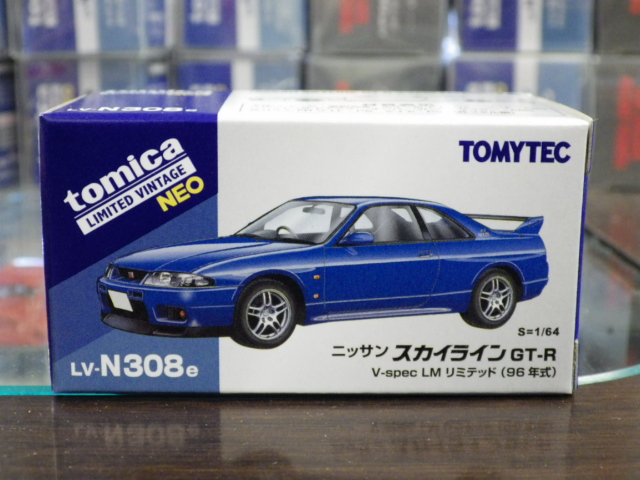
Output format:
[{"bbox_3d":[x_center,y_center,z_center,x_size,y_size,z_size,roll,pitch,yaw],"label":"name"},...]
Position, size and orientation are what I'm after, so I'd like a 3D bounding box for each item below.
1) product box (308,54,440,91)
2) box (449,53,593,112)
[{"bbox_3d":[0.020,-0.055,0.461,0.052,0.050,0.095,0,13,0],"label":"product box"},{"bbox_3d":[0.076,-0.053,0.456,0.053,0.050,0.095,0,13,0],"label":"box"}]

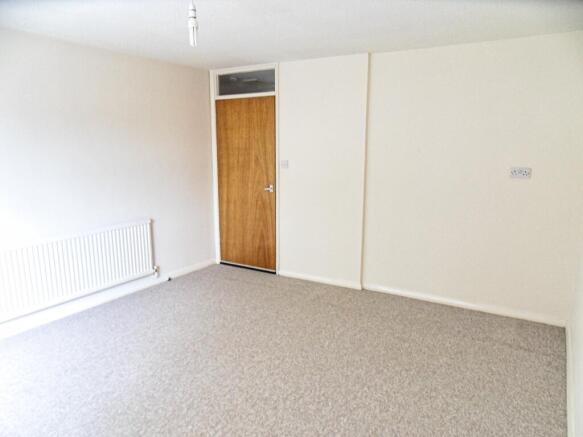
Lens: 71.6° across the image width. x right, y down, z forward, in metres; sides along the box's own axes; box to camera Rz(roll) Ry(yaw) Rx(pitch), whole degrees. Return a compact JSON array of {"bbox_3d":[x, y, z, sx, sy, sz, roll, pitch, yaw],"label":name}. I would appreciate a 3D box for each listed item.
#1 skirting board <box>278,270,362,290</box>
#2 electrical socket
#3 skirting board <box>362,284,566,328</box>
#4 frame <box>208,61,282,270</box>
[{"bbox_3d":[0.297,0.651,4.379,0.990,0.072,0.018,6,12,30],"label":"skirting board"},{"bbox_3d":[1.885,-0.369,3.316,0.146,0.086,0.016,6,12,30],"label":"electrical socket"},{"bbox_3d":[1.502,0.771,3.752,1.744,0.072,0.018,6,12,30],"label":"skirting board"},{"bbox_3d":[-0.516,-0.546,4.693,0.945,2.306,0.100,6,12,30],"label":"frame"}]

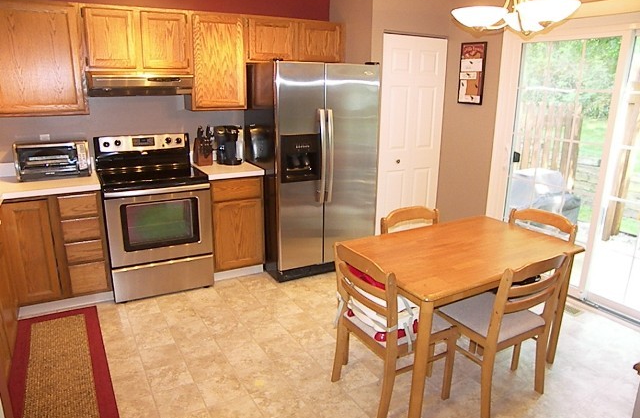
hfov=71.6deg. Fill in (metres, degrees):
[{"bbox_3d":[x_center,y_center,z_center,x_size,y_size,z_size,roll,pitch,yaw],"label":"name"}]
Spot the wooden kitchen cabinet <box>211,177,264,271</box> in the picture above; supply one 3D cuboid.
[{"bbox_3d":[-0.802,0.087,3.916,0.457,0.883,0.620,-8,19,-27],"label":"wooden kitchen cabinet"}]

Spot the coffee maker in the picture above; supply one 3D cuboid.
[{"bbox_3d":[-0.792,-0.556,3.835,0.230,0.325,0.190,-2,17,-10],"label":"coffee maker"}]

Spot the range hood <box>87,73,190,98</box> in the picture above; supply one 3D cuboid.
[{"bbox_3d":[-1.368,-0.961,3.399,0.753,0.165,0.420,-8,19,-27],"label":"range hood"}]

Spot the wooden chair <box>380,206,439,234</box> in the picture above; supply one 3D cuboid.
[{"bbox_3d":[0.689,0.459,2.785,0.440,0.865,0.480,-8,19,-27],"label":"wooden chair"}]

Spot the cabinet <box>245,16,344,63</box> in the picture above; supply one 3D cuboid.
[{"bbox_3d":[-0.262,-1.468,3.905,0.912,0.350,0.325,-8,19,-27],"label":"cabinet"}]

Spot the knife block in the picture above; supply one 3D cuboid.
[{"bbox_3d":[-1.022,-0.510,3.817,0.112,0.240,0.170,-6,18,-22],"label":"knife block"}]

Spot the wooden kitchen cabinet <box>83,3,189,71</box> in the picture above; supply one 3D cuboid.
[{"bbox_3d":[-1.385,-1.266,3.354,0.750,0.445,0.325,-8,19,-27],"label":"wooden kitchen cabinet"}]

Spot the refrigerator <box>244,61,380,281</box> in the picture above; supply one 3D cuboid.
[{"bbox_3d":[-0.102,-0.369,3.957,0.900,1.763,0.838,-8,19,-27],"label":"refrigerator"}]

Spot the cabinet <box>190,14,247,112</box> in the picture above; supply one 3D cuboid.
[{"bbox_3d":[-0.863,-1.199,3.658,0.449,0.740,0.325,-8,19,-27],"label":"cabinet"}]

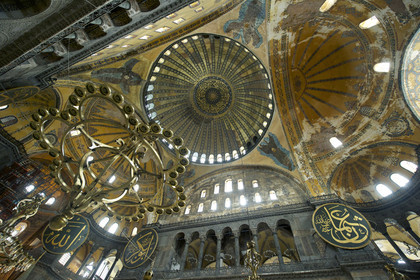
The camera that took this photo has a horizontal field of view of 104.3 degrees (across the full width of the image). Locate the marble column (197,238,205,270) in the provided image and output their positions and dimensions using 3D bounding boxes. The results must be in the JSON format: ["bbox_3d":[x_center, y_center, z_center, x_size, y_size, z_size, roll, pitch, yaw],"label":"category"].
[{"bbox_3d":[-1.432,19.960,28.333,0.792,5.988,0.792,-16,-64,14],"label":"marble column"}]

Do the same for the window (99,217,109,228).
[{"bbox_3d":[-27.349,21.174,42.443,0.408,2.856,1.530,-25,-66,19],"label":"window"}]

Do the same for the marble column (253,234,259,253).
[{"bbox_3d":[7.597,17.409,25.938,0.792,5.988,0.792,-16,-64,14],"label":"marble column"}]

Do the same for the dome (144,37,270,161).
[{"bbox_3d":[-0.241,-10.490,46.259,32.538,15.810,32.538,3,-60,5],"label":"dome"}]

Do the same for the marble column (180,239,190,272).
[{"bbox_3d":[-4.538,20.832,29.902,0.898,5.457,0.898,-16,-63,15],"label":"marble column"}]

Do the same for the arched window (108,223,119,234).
[{"bbox_3d":[-24.051,22.150,40.983,1.320,2.537,0.355,36,-64,-13],"label":"arched window"}]

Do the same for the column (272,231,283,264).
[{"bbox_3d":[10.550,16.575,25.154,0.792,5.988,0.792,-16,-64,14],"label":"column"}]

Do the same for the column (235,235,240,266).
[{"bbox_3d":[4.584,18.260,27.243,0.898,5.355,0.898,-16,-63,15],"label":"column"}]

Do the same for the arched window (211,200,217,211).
[{"bbox_3d":[0.930,14.818,37.102,1.275,2.601,0.408,-16,-63,15],"label":"arched window"}]

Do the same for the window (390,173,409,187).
[{"bbox_3d":[31.313,6.589,26.980,0.355,2.537,1.320,15,-61,-2],"label":"window"}]

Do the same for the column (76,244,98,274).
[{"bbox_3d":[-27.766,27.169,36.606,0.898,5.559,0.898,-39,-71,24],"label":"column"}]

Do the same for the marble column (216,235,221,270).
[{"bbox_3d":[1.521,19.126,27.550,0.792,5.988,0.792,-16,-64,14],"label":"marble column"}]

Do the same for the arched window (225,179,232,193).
[{"bbox_3d":[4.582,11.345,40.651,1.785,4.284,0.408,-16,-63,15],"label":"arched window"}]

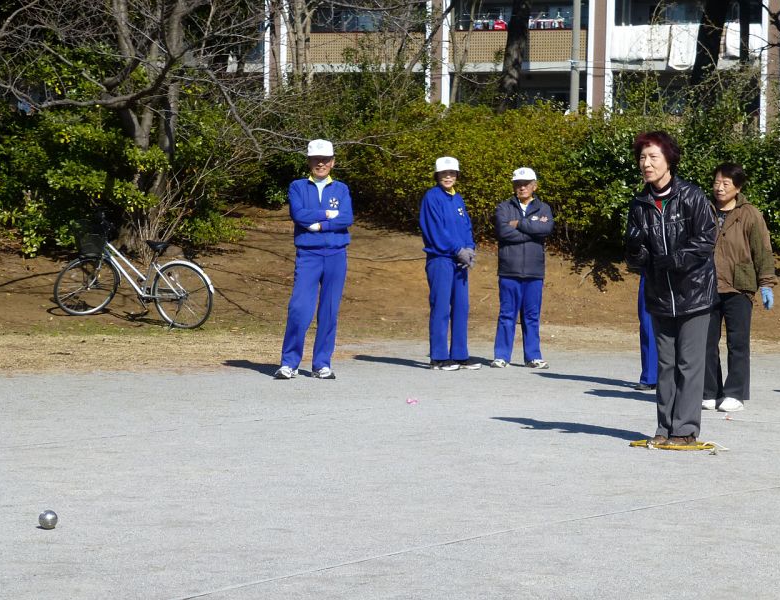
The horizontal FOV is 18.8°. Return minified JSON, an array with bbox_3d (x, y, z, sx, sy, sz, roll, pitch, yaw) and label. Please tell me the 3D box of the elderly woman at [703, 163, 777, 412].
[{"bbox_3d":[2.140,-0.084,14.600,0.530,1.520,0.380,1,2,27],"label":"elderly woman"}]

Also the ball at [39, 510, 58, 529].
[{"bbox_3d":[-1.306,0.841,9.020,0.073,0.073,0.073,0,2,0],"label":"ball"}]

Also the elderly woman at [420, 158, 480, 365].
[{"bbox_3d":[0.456,-0.281,17.900,0.480,1.585,0.380,-2,3,-36],"label":"elderly woman"}]

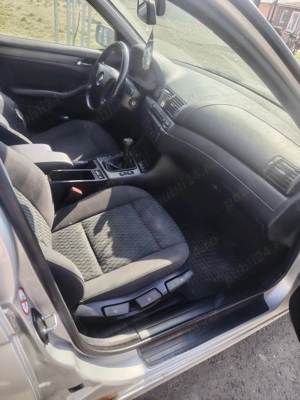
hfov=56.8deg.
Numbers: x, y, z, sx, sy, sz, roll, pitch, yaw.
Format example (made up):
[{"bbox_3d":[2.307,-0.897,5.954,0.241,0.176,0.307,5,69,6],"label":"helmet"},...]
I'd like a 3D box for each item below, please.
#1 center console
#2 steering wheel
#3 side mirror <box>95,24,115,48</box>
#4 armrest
[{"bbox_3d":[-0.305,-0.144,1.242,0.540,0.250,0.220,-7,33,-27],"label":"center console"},{"bbox_3d":[-0.224,-0.653,1.470,0.090,0.380,0.380,19,20,-38],"label":"steering wheel"},{"bbox_3d":[-0.283,-1.052,1.793,0.100,0.135,0.180,-12,36,-34],"label":"side mirror"},{"bbox_3d":[-0.471,-0.159,1.133,0.290,0.080,0.145,-7,33,-27],"label":"armrest"}]

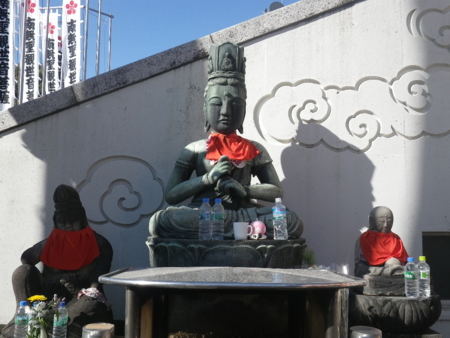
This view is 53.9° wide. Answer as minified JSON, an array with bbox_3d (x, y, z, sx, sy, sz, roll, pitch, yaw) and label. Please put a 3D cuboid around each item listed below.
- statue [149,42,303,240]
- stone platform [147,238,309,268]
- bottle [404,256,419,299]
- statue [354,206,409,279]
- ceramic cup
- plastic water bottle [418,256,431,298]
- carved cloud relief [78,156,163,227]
[{"bbox_3d":[0.011,-0.198,2.652,0.880,1.190,0.600,1,-7,-3],"label":"statue"},{"bbox_3d":[0.007,0.500,2.519,0.910,0.210,0.700,1,-7,-3],"label":"stone platform"},{"bbox_3d":[0.933,0.540,2.223,0.066,0.212,0.066,0,-7,0],"label":"bottle"},{"bbox_3d":[0.886,0.391,2.452,0.330,0.385,0.280,1,-7,-5],"label":"statue"},{"bbox_3d":[0.088,0.315,2.239,0.105,0.092,0.080,0,-7,0],"label":"ceramic cup"},{"bbox_3d":[1.002,0.541,2.232,0.064,0.212,0.064,0,-7,0],"label":"plastic water bottle"},{"bbox_3d":[-0.702,0.148,2.933,0.600,0.480,0.040,1,-7,-3],"label":"carved cloud relief"}]

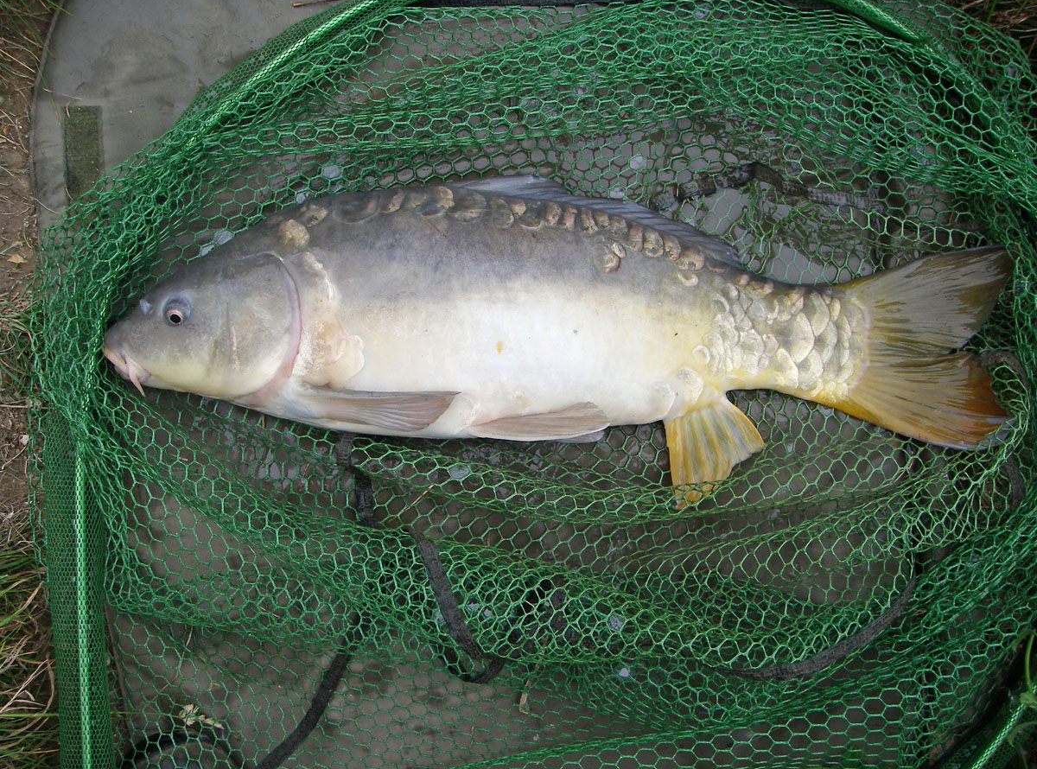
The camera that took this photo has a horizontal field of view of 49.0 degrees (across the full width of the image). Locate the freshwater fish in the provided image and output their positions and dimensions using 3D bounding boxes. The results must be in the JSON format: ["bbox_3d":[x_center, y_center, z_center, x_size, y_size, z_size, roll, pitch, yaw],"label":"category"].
[{"bbox_3d":[0.024,-0.028,0.700,0.560,0.098,0.197,0,80,0],"label":"freshwater fish"}]

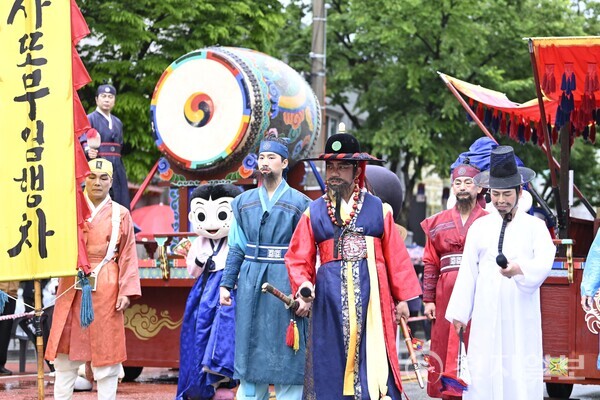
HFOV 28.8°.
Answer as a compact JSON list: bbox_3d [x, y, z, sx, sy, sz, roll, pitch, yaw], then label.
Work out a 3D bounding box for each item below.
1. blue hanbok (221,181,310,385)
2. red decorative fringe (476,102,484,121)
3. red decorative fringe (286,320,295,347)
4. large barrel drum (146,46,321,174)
[{"bbox_3d":[-0.189,0.481,6.800,0.550,1.190,0.360,0,-1,9],"label":"blue hanbok"},{"bbox_3d":[1.439,-0.702,9.300,0.062,0.150,0.060,0,-1,0],"label":"red decorative fringe"},{"bbox_3d":[-0.054,0.759,6.630,0.047,0.150,0.045,0,-1,0],"label":"red decorative fringe"},{"bbox_3d":[-0.547,-0.743,10.417,1.200,1.200,1.300,0,-1,27],"label":"large barrel drum"}]

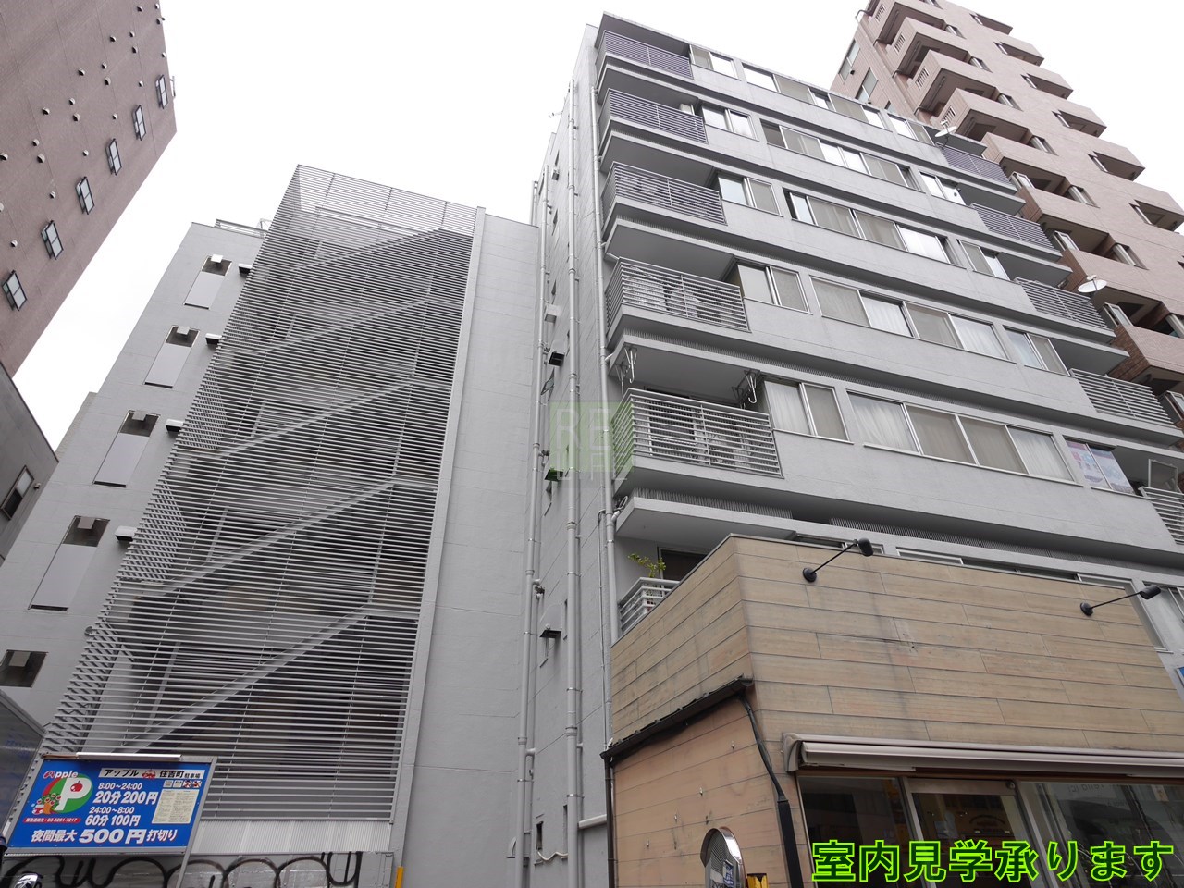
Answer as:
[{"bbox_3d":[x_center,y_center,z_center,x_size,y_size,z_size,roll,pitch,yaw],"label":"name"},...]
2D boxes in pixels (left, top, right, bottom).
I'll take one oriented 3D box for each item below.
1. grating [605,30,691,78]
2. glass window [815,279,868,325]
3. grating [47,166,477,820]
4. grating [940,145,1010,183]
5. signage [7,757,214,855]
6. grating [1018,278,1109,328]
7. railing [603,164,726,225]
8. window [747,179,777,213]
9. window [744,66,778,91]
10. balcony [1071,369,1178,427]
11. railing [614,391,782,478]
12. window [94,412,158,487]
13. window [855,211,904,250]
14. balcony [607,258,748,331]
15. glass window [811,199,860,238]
[{"bbox_3d":[1.324,-9.442,15.643,2.319,1.269,0.781,9,-36,-15],"label":"grating"},{"bbox_3d":[4.588,-2.610,11.341,1.044,0.992,0.080,9,-36,-15],"label":"glass window"},{"bbox_3d":[-5.920,-0.398,14.091,4.942,15.535,2.100,9,-36,-15],"label":"grating"},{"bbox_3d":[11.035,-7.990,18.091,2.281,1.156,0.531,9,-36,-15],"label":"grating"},{"bbox_3d":[-5.910,4.468,7.650,1.929,1.034,0.102,9,-36,-15],"label":"signage"},{"bbox_3d":[10.634,-2.884,14.286,2.262,1.230,0.840,9,-36,-15],"label":"grating"},{"bbox_3d":[1.345,-4.376,11.783,2.172,1.230,0.840,9,-36,-15],"label":"railing"},{"bbox_3d":[3.543,-5.096,12.681,0.544,1.040,0.080,9,-36,-15],"label":"window"},{"bbox_3d":[4.626,-9.889,16.753,0.961,1.116,0.100,9,-36,-15],"label":"window"},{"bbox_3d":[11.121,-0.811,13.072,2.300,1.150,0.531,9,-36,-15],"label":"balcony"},{"bbox_3d":[1.445,0.070,8.705,2.192,1.078,0.751,9,-35,-15],"label":"railing"},{"bbox_3d":[-10.432,0.106,13.857,0.638,1.973,0.120,9,-36,-15],"label":"window"},{"bbox_3d":[6.287,-4.646,13.413,1.074,1.020,0.080,9,-36,-15],"label":"window"},{"bbox_3d":[1.464,-2.284,10.639,2.281,1.163,0.750,9,-36,-15],"label":"balcony"},{"bbox_3d":[5.349,-4.927,13.535,1.105,1.043,0.100,9,-36,-15],"label":"glass window"}]

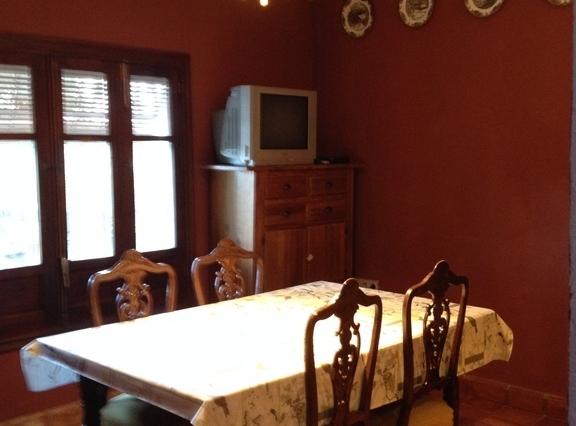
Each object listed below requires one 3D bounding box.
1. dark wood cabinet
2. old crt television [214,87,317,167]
[{"bbox_3d":[-0.009,0.383,5.032,0.430,1.379,1.020,4,7,43],"label":"dark wood cabinet"},{"bbox_3d":[-0.176,-0.523,4.817,0.450,0.467,0.576,4,7,43],"label":"old crt television"}]

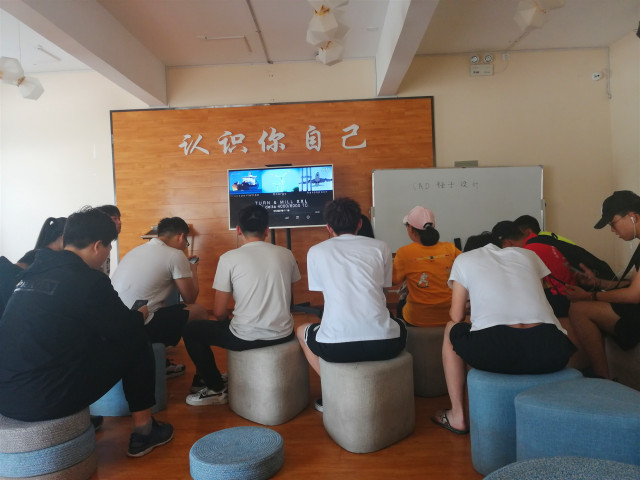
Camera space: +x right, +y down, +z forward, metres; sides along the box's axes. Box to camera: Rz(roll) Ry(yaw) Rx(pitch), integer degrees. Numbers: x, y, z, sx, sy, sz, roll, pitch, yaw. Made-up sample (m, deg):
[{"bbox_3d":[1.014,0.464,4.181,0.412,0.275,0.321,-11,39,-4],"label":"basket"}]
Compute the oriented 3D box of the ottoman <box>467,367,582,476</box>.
[{"bbox_3d":[0.923,0.756,2.257,0.490,0.400,0.490,-2,2,2],"label":"ottoman"}]

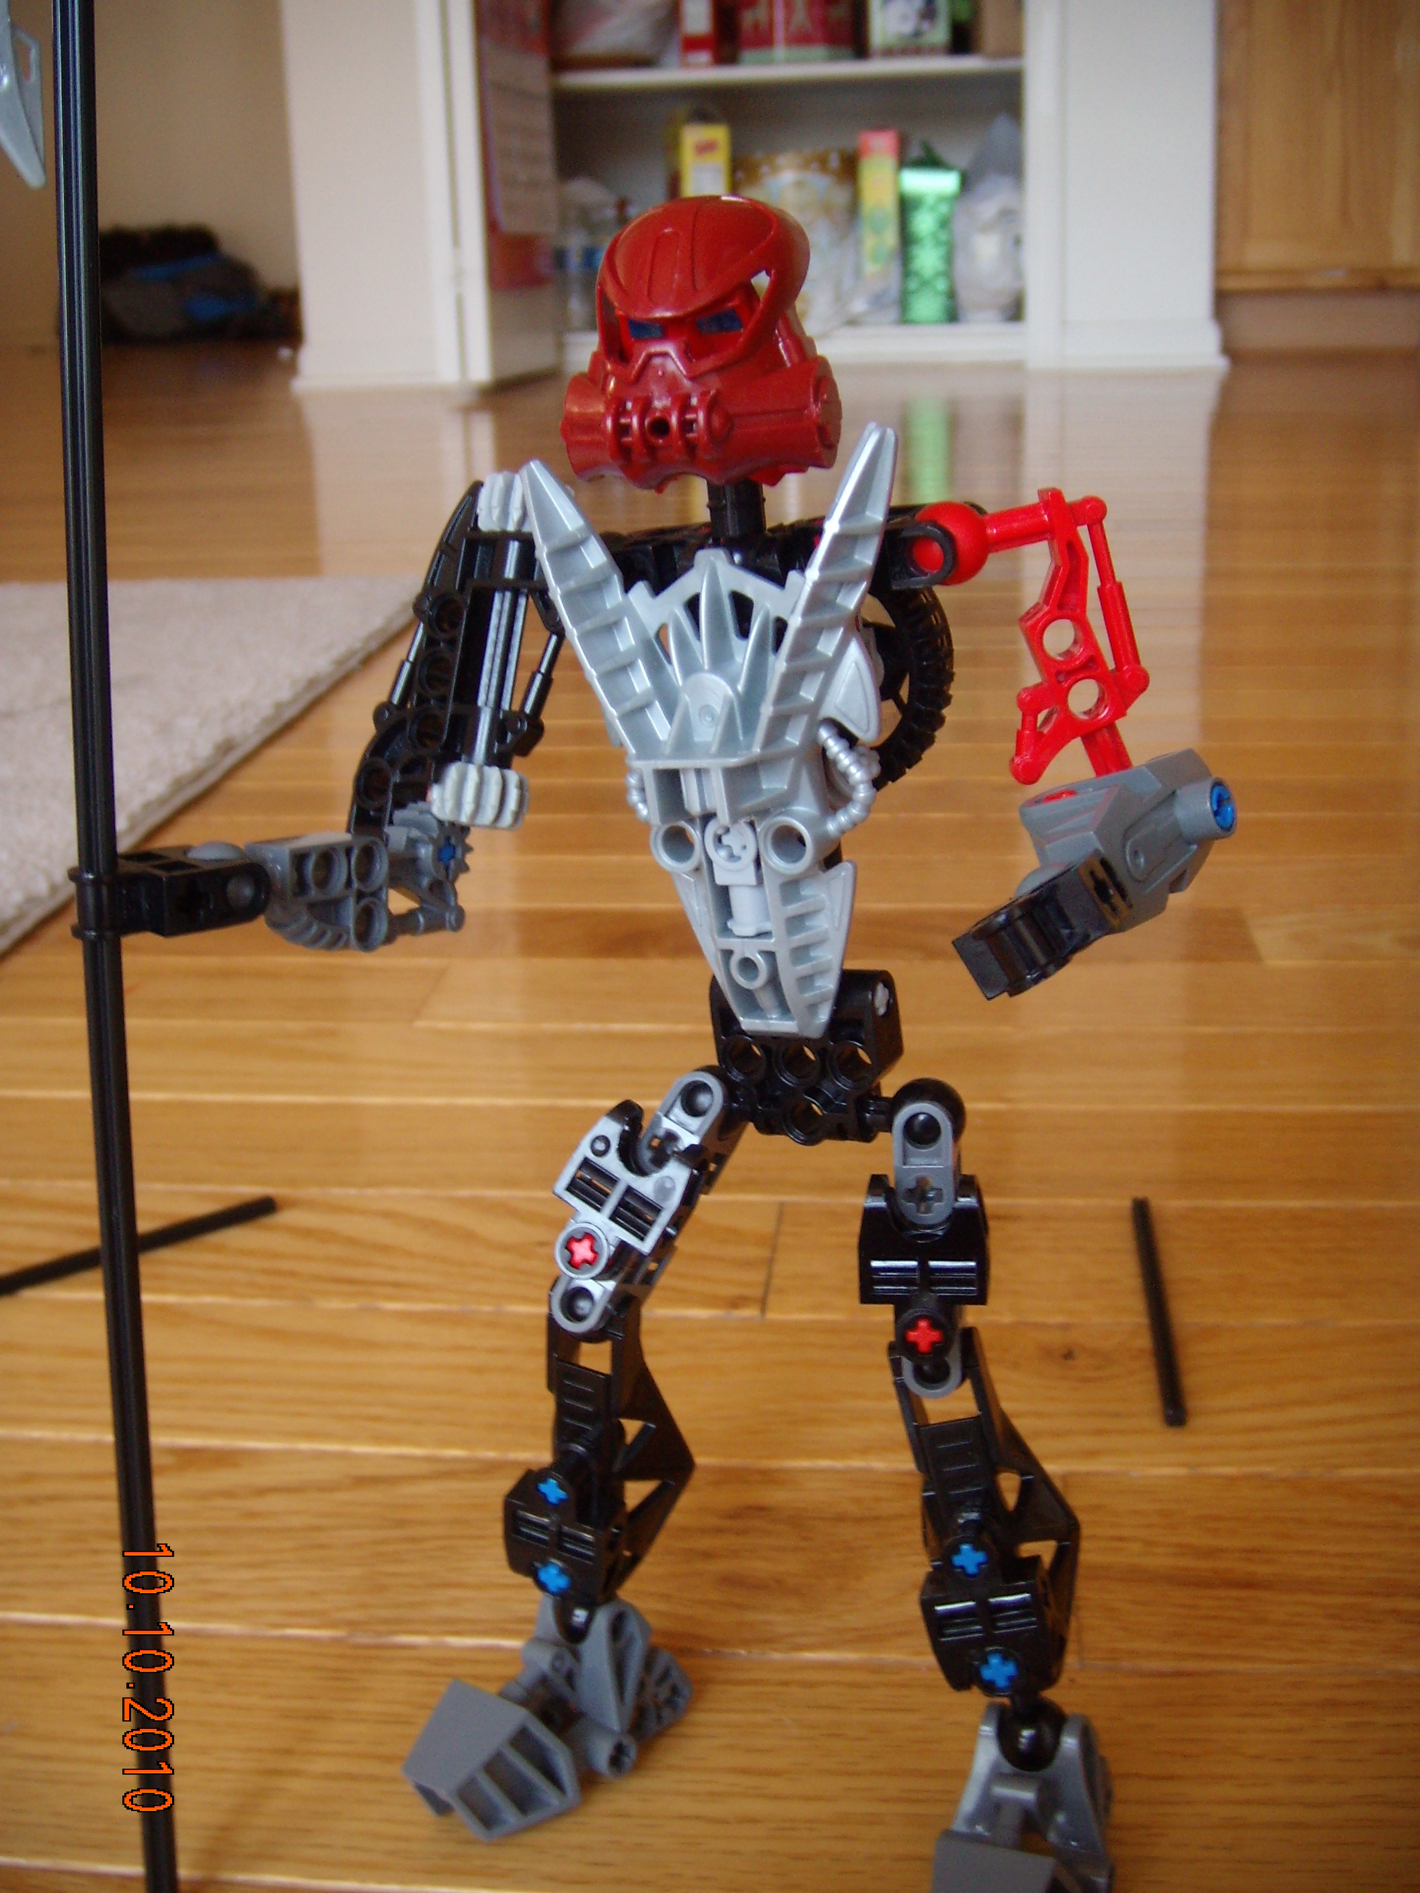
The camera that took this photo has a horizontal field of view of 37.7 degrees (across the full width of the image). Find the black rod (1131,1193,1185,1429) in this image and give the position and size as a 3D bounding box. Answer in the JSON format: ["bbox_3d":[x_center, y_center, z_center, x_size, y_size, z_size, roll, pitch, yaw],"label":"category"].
[{"bbox_3d":[0.095,0.075,0.442,0.005,0.005,0.096,0,19,7],"label":"black rod"}]

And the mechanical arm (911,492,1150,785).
[{"bbox_3d":[0.039,-0.037,0.252,0.029,0.038,0.018,3,20,14],"label":"mechanical arm"}]

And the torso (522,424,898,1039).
[{"bbox_3d":[0.005,-0.024,0.265,0.048,0.079,0.028,0,18,21],"label":"torso"}]

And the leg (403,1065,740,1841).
[{"bbox_3d":[-0.018,0.074,0.300,0.030,0.109,0.052,14,24,38],"label":"leg"}]

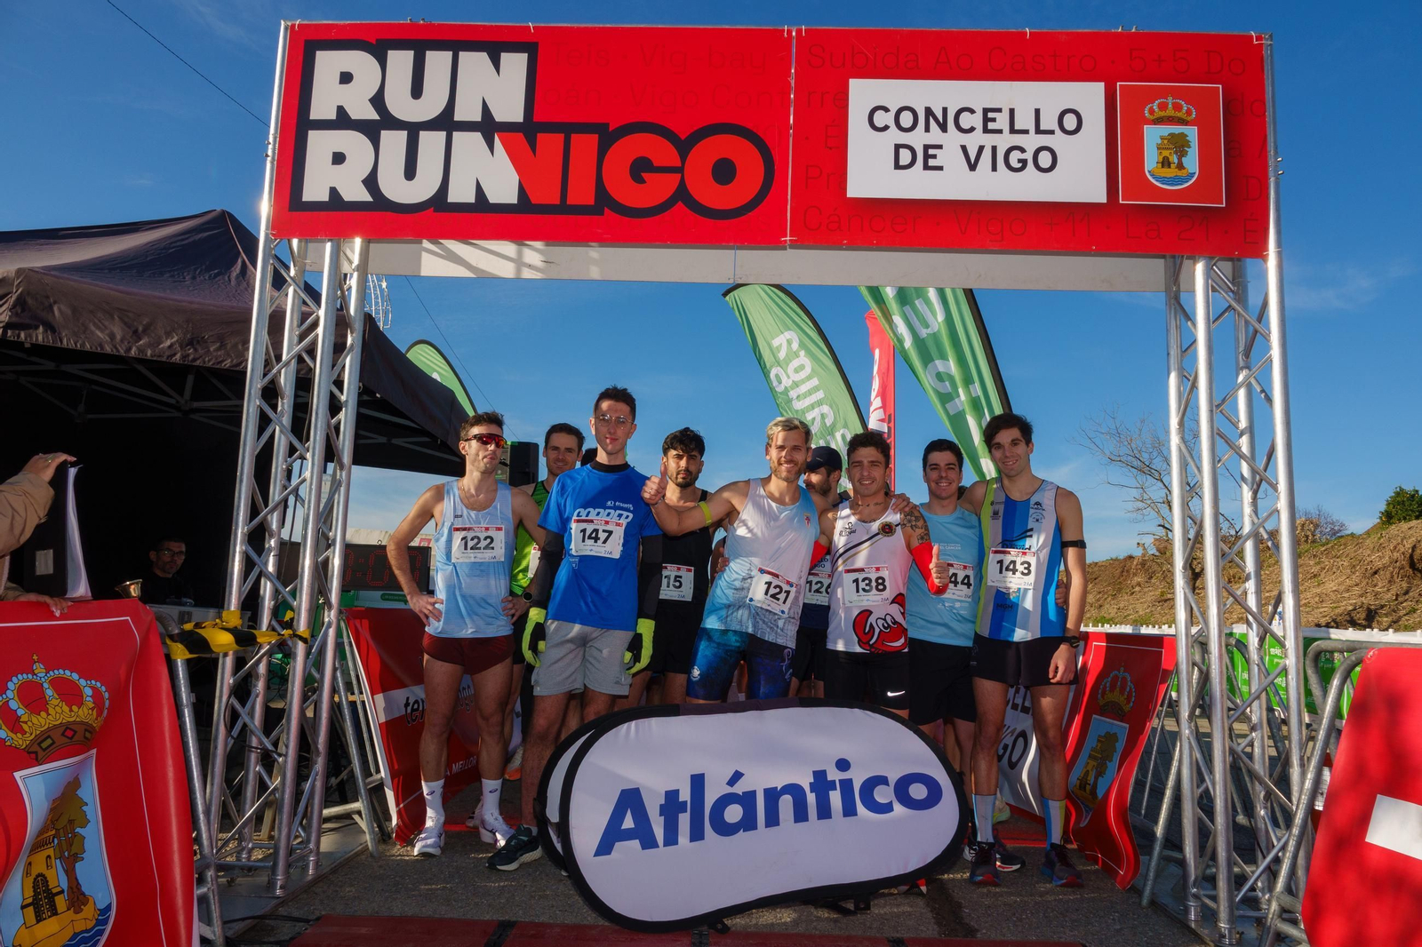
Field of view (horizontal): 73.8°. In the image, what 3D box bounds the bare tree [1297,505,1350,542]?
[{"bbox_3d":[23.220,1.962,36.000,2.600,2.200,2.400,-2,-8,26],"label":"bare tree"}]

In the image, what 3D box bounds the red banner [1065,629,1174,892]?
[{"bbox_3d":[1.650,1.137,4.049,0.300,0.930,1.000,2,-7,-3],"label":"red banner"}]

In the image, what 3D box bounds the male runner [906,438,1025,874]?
[{"bbox_3d":[1.039,0.702,3.948,0.570,1.730,0.380,1,-7,8],"label":"male runner"}]

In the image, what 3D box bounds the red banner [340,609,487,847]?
[{"bbox_3d":[-1.395,1.110,4.615,0.320,0.930,1.600,2,-7,2],"label":"red banner"}]

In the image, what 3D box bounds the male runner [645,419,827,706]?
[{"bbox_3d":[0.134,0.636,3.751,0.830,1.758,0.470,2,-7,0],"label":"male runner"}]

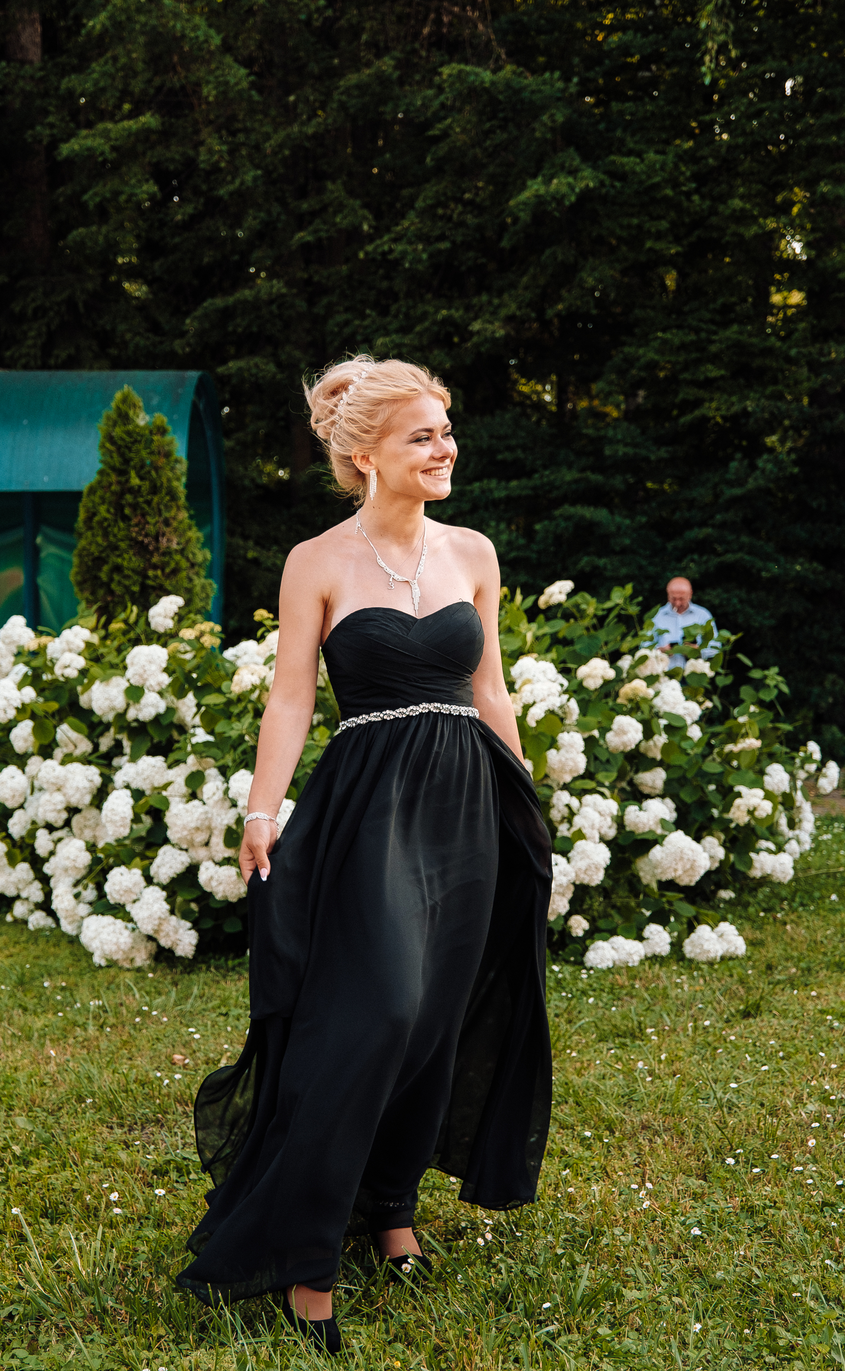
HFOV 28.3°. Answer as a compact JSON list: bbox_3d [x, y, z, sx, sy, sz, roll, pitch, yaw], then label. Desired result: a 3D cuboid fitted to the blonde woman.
[{"bbox_3d":[-0.100,0.265,3.020,0.620,1.720,0.550,0,1,-26],"label":"blonde woman"}]

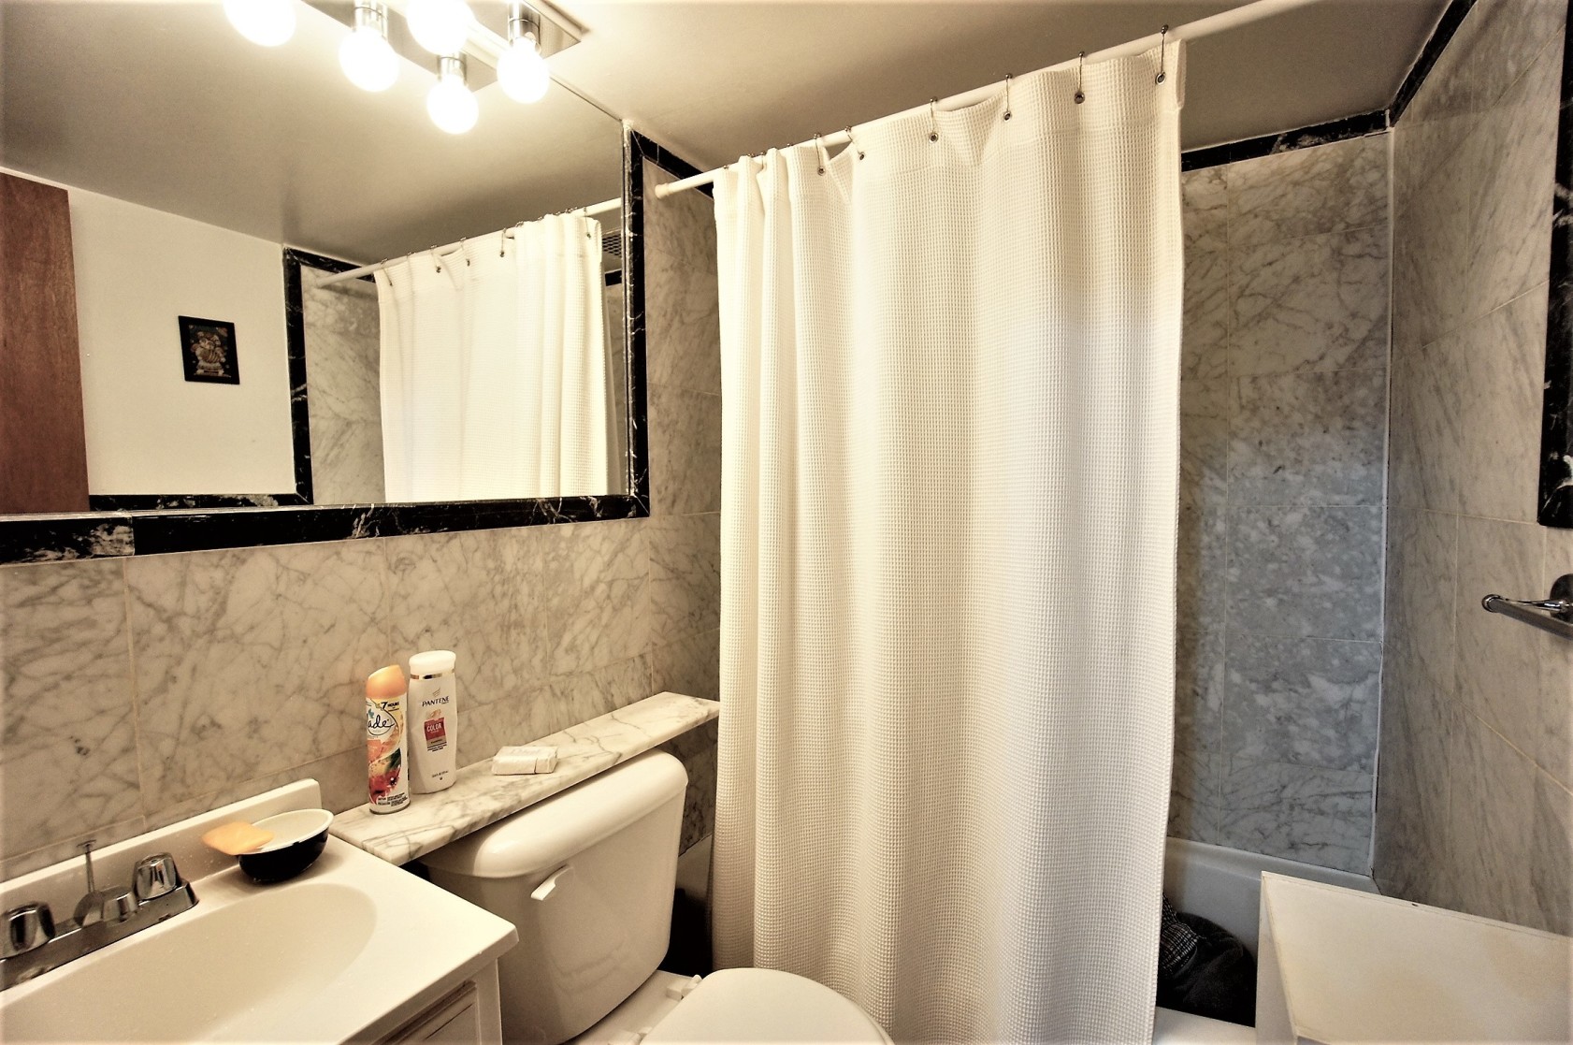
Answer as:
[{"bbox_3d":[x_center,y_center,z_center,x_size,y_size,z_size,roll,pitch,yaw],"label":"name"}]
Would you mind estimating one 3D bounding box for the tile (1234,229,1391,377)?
[{"bbox_3d":[1.198,-0.502,1.517,0.293,0.306,0.013,1,3,30],"label":"tile"}]

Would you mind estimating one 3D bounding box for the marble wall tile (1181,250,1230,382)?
[{"bbox_3d":[0.935,-0.500,1.659,0.303,0.305,0.012,1,3,31],"label":"marble wall tile"}]

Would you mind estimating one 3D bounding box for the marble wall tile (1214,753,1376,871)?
[{"bbox_3d":[1.220,0.694,1.575,0.293,0.235,0.013,1,3,30],"label":"marble wall tile"}]

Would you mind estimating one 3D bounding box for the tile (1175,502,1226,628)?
[{"bbox_3d":[0.951,0.115,1.692,0.303,0.305,0.012,1,3,31],"label":"tile"}]

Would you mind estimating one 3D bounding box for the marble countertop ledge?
[{"bbox_3d":[-0.400,0.429,1.210,0.185,0.021,0.714,1,3,30],"label":"marble countertop ledge"}]

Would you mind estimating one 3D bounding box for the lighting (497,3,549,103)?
[{"bbox_3d":[-0.446,-0.782,1.104,0.082,0.132,0.082,1,3,30],"label":"lighting"}]

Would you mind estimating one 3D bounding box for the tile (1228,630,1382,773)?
[{"bbox_3d":[1.215,0.421,1.555,0.303,0.305,0.012,1,3,31],"label":"tile"}]

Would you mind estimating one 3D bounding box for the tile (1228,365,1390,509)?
[{"bbox_3d":[1.204,-0.194,1.532,0.293,0.311,0.013,1,3,30],"label":"tile"}]

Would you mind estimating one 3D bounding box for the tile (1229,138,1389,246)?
[{"bbox_3d":[1.194,-0.756,1.504,0.293,0.203,0.013,1,3,30],"label":"tile"}]

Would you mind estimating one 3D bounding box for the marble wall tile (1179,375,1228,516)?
[{"bbox_3d":[0.943,-0.193,1.675,0.303,0.305,0.012,1,3,31],"label":"marble wall tile"}]

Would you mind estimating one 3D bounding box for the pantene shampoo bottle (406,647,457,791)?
[{"bbox_3d":[-0.574,0.325,1.062,0.068,0.215,0.043,-3,4,-43],"label":"pantene shampoo bottle"}]

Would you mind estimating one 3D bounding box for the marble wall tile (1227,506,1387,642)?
[{"bbox_3d":[1.207,0.117,1.539,0.303,0.305,0.012,1,3,31],"label":"marble wall tile"}]

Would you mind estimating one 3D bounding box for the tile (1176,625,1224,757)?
[{"bbox_3d":[0.956,0.421,1.712,0.305,0.305,0.013,1,3,30],"label":"tile"}]

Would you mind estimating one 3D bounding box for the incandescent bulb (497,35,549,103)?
[{"bbox_3d":[-0.446,-0.767,1.105,0.080,0.103,0.080,1,3,30],"label":"incandescent bulb"}]

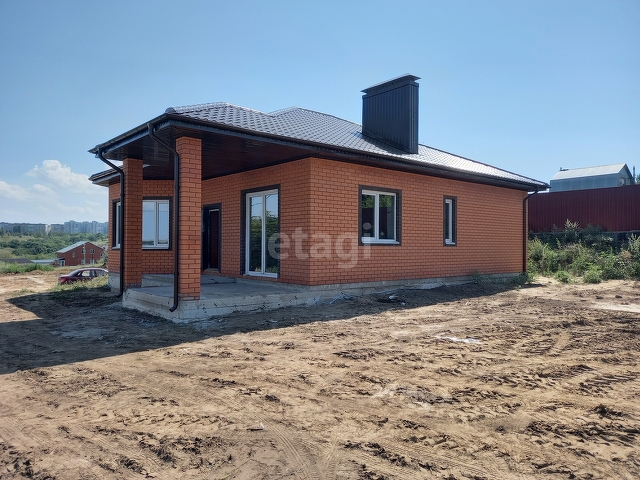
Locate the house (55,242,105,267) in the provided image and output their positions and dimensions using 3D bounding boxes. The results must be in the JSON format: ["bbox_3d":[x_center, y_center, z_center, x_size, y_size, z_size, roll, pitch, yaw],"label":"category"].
[{"bbox_3d":[-69.766,4.308,135.305,10.300,7.166,10.500,1,-1,-38],"label":"house"}]

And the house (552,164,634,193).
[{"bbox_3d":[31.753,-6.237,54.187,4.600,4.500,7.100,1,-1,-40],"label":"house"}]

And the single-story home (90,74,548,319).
[{"bbox_3d":[-0.869,-1.778,18.405,15.920,7.040,12.770,1,0,-40],"label":"single-story home"}]

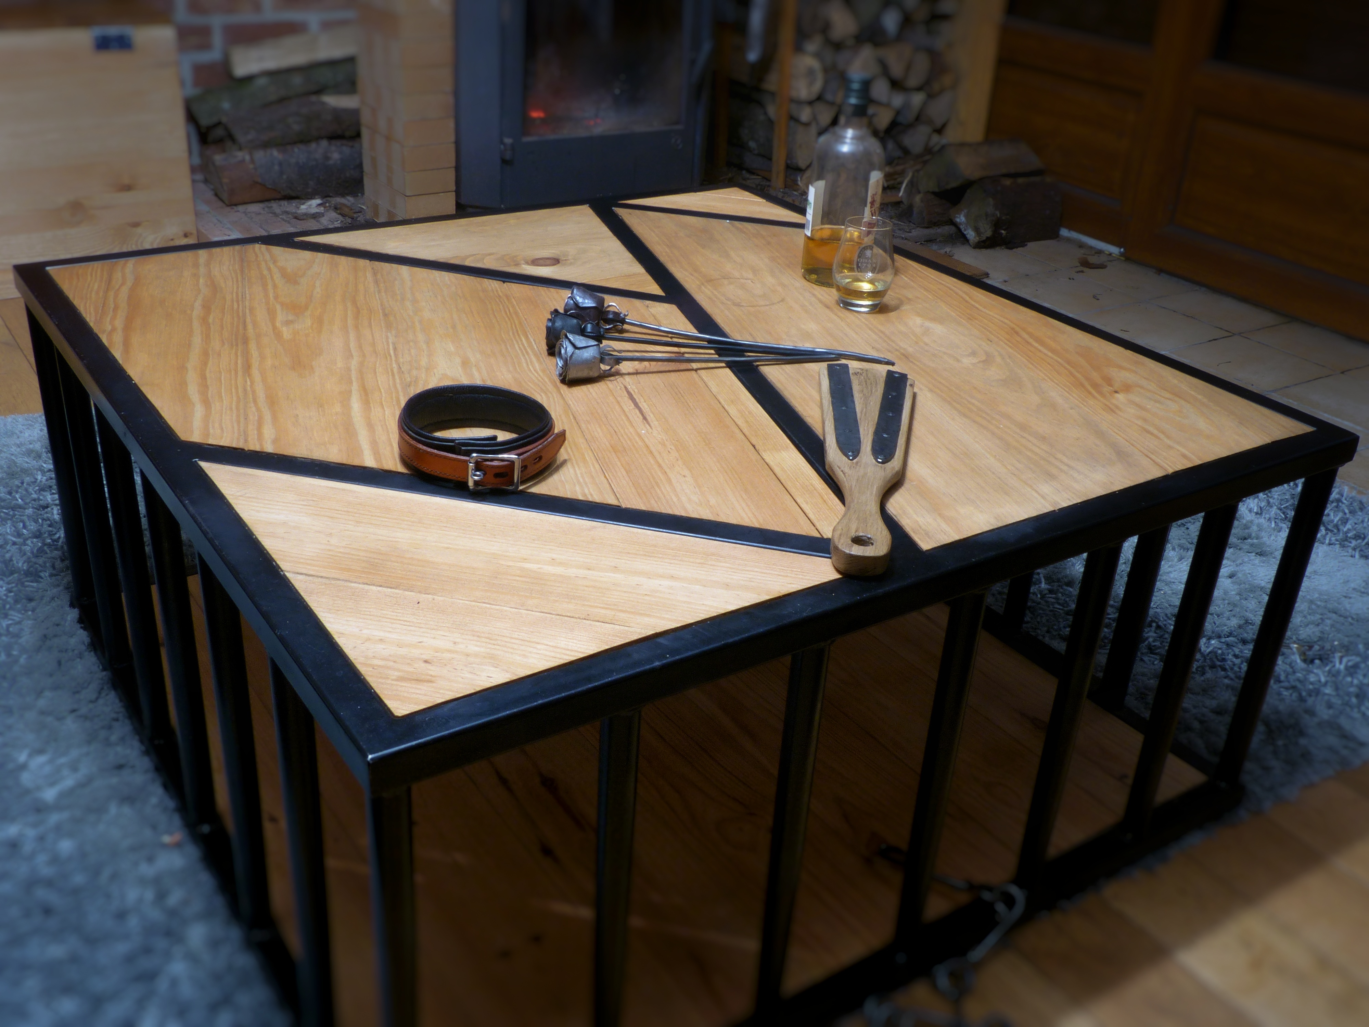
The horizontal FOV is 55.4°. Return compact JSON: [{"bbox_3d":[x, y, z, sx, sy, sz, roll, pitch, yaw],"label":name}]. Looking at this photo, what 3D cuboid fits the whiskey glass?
[{"bbox_3d":[0.205,-0.281,1.479,0.069,0.097,0.069,0,28,-7],"label":"whiskey glass"}]

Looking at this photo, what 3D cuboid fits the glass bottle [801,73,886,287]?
[{"bbox_3d":[0.195,-0.392,1.535,0.092,0.240,0.092,9,28,9],"label":"glass bottle"}]

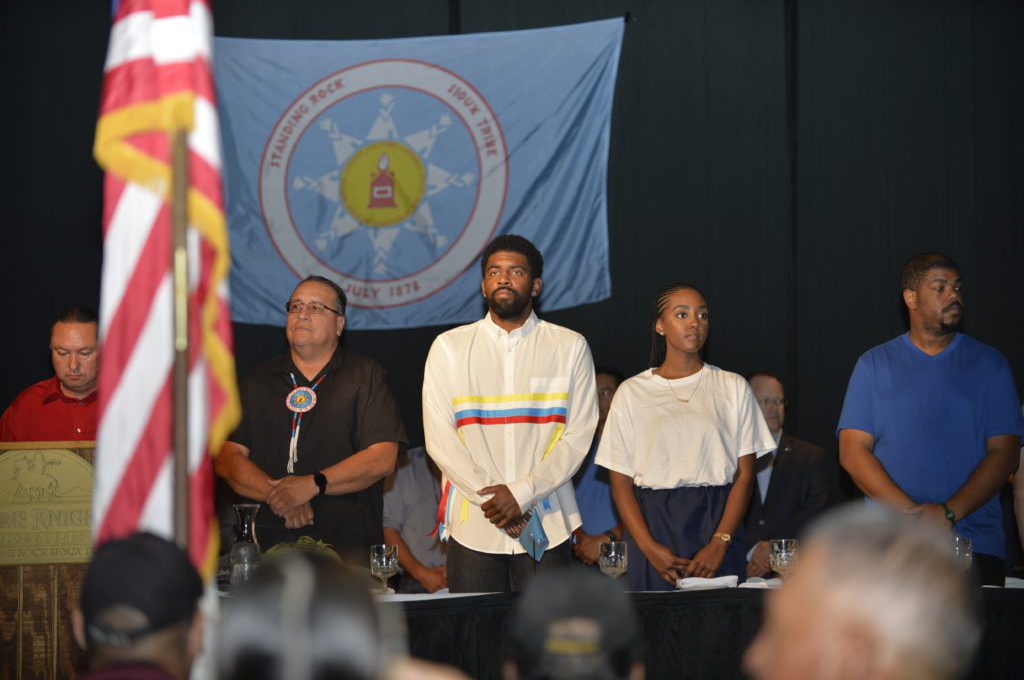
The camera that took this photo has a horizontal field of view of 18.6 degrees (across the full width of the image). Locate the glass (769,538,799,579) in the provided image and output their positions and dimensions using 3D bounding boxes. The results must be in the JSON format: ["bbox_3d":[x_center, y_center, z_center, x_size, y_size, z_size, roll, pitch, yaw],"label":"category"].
[{"bbox_3d":[0.839,0.690,9.650,0.084,0.150,0.084,-1,-4,0],"label":"glass"}]

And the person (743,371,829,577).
[{"bbox_3d":[0.989,1.005,12.250,0.540,1.750,0.340,-1,-4,5],"label":"person"}]

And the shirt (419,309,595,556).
[{"bbox_3d":[-0.005,0.298,10.080,0.570,0.785,0.350,-1,-4,0],"label":"shirt"}]

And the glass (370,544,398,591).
[{"bbox_3d":[-0.393,0.707,9.650,0.084,0.150,0.084,-1,-4,0],"label":"glass"}]

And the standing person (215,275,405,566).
[{"bbox_3d":[-0.649,0.672,10.080,0.620,1.760,0.420,-1,-4,8],"label":"standing person"}]

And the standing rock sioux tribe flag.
[{"bbox_3d":[-0.512,-0.671,12.750,1.880,1.240,0.080,-1,-4,0],"label":"standing rock sioux tribe flag"}]

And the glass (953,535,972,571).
[{"bbox_3d":[1.376,0.683,9.650,0.084,0.150,0.084,-1,-4,0],"label":"glass"}]

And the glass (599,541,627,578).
[{"bbox_3d":[0.315,0.699,9.650,0.084,0.150,0.084,-1,-4,0],"label":"glass"}]

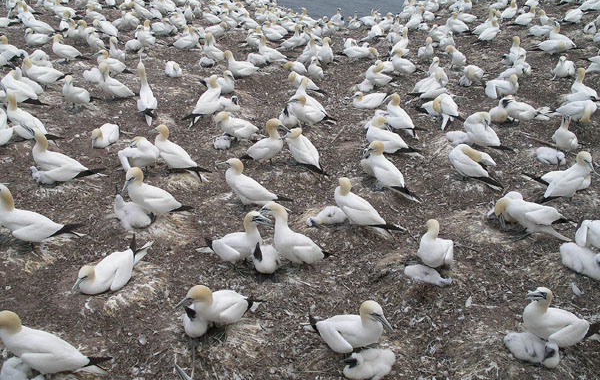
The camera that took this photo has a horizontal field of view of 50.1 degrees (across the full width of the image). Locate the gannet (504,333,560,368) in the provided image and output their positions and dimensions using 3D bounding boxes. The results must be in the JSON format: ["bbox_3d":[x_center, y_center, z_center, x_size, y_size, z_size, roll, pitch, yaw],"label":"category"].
[{"bbox_3d":[1.419,0.973,3.936,0.360,0.165,0.210,14,28,27],"label":"gannet"}]

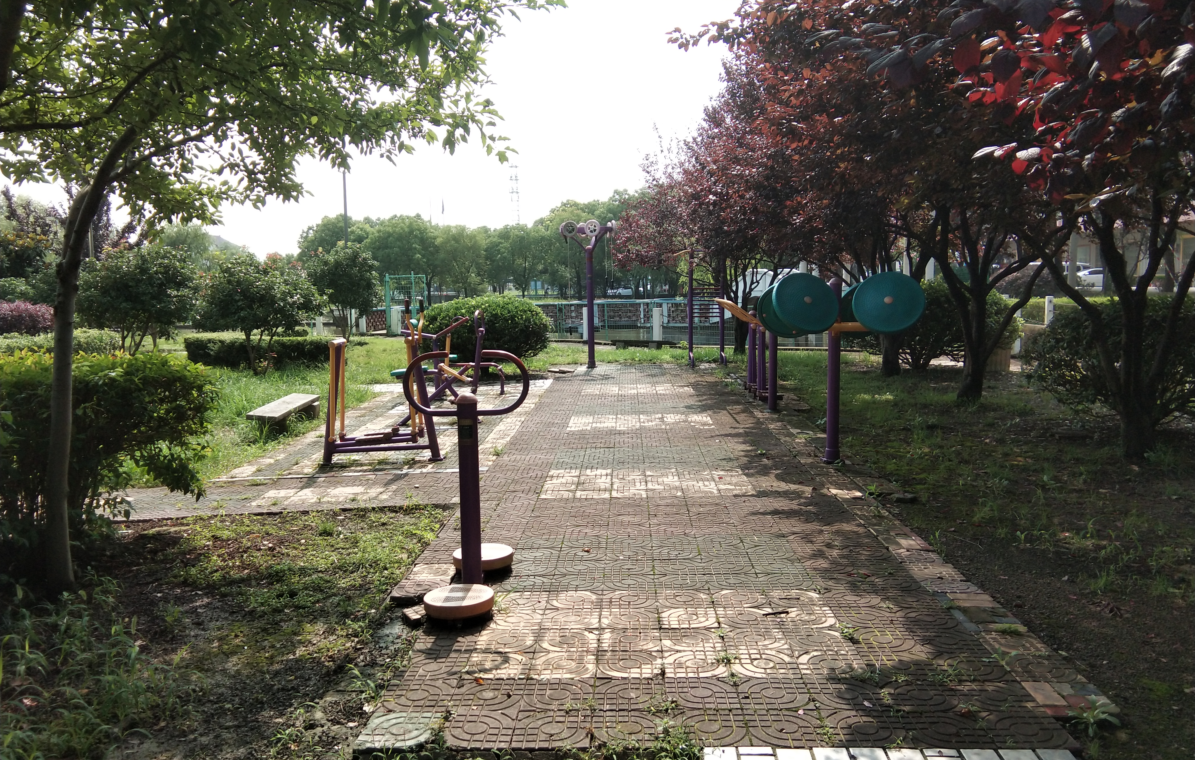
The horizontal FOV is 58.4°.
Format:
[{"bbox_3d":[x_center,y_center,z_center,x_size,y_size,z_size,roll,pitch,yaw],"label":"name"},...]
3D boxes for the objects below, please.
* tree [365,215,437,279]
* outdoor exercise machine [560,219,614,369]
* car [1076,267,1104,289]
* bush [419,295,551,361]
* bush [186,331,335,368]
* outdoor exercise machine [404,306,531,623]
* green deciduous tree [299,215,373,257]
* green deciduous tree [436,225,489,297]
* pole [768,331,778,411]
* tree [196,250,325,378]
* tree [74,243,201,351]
[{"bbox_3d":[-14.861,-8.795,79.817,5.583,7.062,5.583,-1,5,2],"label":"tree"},{"bbox_3d":[-0.173,-1.486,18.622,0.948,2.542,0.850,-1,5,2],"label":"outdoor exercise machine"},{"bbox_3d":[30.660,-6.218,66.000,4.450,1.470,1.800,0,5,7],"label":"car"},{"bbox_3d":[-1.857,-0.773,17.366,2.143,1.223,2.036,-1,5,2],"label":"bush"},{"bbox_3d":[-6.368,-0.587,20.535,2.700,0.600,1.600,-1,5,2],"label":"bush"},{"bbox_3d":[-0.570,0.425,4.782,0.560,1.111,1.030,-1,5,2],"label":"outdoor exercise machine"},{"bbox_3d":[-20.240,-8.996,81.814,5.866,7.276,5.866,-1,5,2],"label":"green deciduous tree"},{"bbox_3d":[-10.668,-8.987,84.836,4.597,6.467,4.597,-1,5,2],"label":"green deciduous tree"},{"bbox_3d":[1.942,-0.161,11.844,0.100,1.000,0.100,-1,5,2],"label":"pole"},{"bbox_3d":[-5.814,-1.123,18.227,2.189,2.048,2.109,-1,5,2],"label":"tree"},{"bbox_3d":[-9.738,-1.622,22.518,2.605,2.421,2.526,-1,5,2],"label":"tree"}]

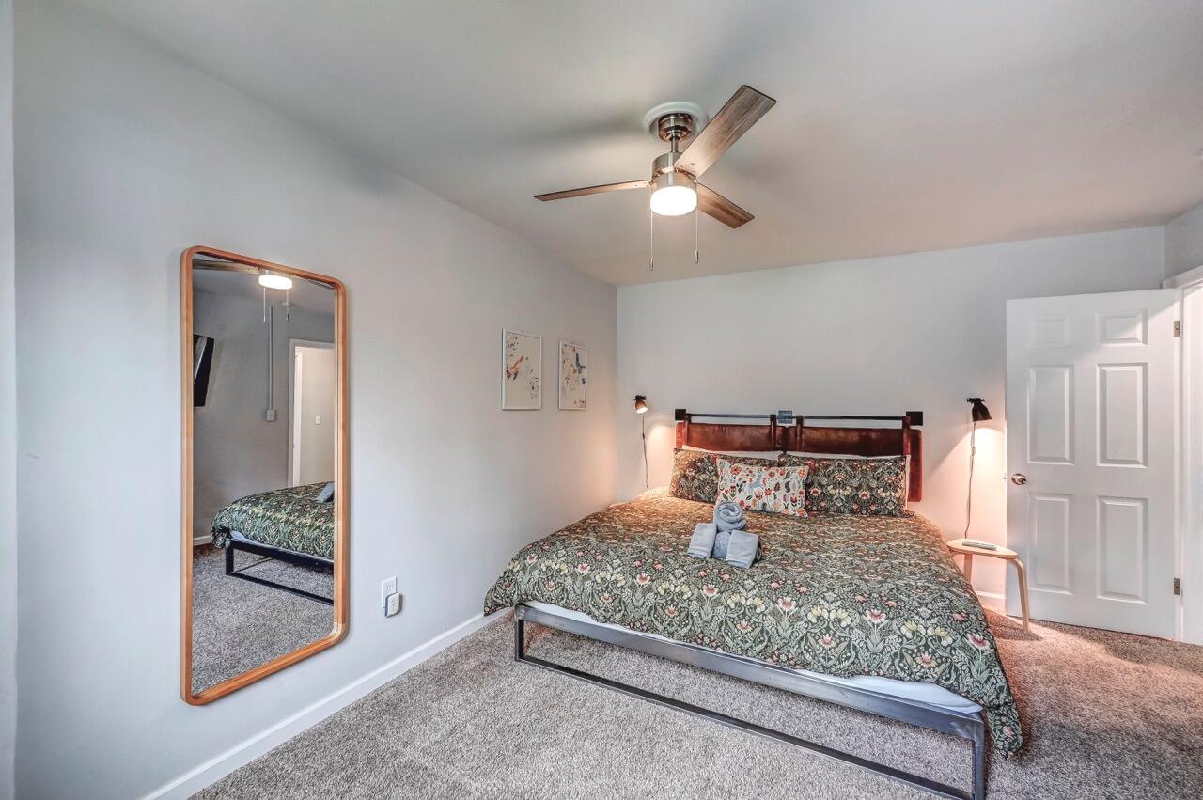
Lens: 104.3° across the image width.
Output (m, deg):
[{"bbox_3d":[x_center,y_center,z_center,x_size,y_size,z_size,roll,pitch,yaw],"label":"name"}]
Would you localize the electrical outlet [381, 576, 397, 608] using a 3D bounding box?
[{"bbox_3d":[-1.027,0.927,2.267,0.010,0.126,0.077,0,-1,28],"label":"electrical outlet"}]

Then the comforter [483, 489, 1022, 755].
[{"bbox_3d":[0.814,0.942,2.886,2.230,0.470,1.970,0,-1,28],"label":"comforter"}]

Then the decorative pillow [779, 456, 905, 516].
[{"bbox_3d":[1.645,0.580,3.225,0.790,0.430,0.170,0,-25,28],"label":"decorative pillow"}]

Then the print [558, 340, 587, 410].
[{"bbox_3d":[-0.217,-0.182,3.775,0.020,0.522,0.433,0,-1,28],"label":"print"}]

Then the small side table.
[{"bbox_3d":[2.431,1.149,2.965,0.365,0.455,0.365,0,-1,28],"label":"small side table"}]

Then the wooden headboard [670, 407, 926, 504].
[{"bbox_3d":[1.458,0.402,3.716,1.830,0.660,0.090,0,-1,28],"label":"wooden headboard"}]

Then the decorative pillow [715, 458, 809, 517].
[{"bbox_3d":[1.124,0.606,3.276,0.600,0.410,0.130,0,-28,28],"label":"decorative pillow"}]

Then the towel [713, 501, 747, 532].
[{"bbox_3d":[0.604,0.549,2.200,0.150,0.145,0.160,0,-1,28],"label":"towel"}]

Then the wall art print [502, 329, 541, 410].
[{"bbox_3d":[-0.525,-0.190,3.196,0.020,0.515,0.430,0,-1,28],"label":"wall art print"}]

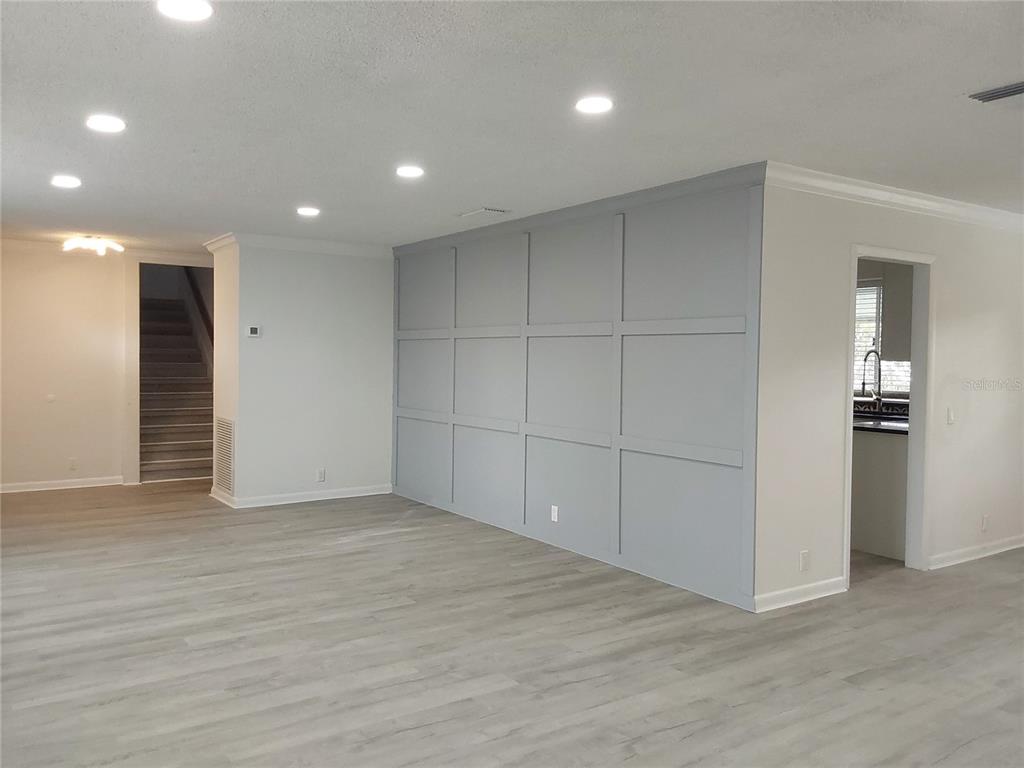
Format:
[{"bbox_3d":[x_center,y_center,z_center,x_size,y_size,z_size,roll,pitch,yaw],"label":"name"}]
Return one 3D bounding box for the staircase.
[{"bbox_3d":[-4.311,-0.068,10.250,1.050,2.120,2.980,-1,2,-34],"label":"staircase"}]

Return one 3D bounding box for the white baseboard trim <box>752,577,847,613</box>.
[{"bbox_3d":[1.669,1.208,4.764,0.835,0.085,0.017,-1,2,-34],"label":"white baseboard trim"}]

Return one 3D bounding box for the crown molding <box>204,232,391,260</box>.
[{"bbox_3d":[-2.059,-1.295,8.135,1.586,0.109,0.971,-1,2,-34],"label":"crown molding"}]

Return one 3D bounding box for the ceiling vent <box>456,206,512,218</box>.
[{"bbox_3d":[-0.213,-1.250,6.135,0.220,0.020,0.360,-1,2,-34],"label":"ceiling vent"}]

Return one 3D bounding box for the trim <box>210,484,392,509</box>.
[{"bbox_3d":[-2.065,1.046,8.221,1.547,0.085,0.877,-1,2,-34],"label":"trim"}]

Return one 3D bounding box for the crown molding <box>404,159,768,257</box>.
[{"bbox_3d":[0.090,-1.208,6.304,0.056,0.109,4.579,-1,2,-34],"label":"crown molding"}]

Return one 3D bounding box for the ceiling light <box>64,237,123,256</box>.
[{"bbox_3d":[-3.810,-1.253,7.524,0.520,0.190,0.520,-1,2,-34],"label":"ceiling light"}]

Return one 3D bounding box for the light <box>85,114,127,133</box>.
[{"bbox_3d":[-1.868,-1.185,3.817,0.170,0.025,0.170,-1,2,-34],"label":"light"}]

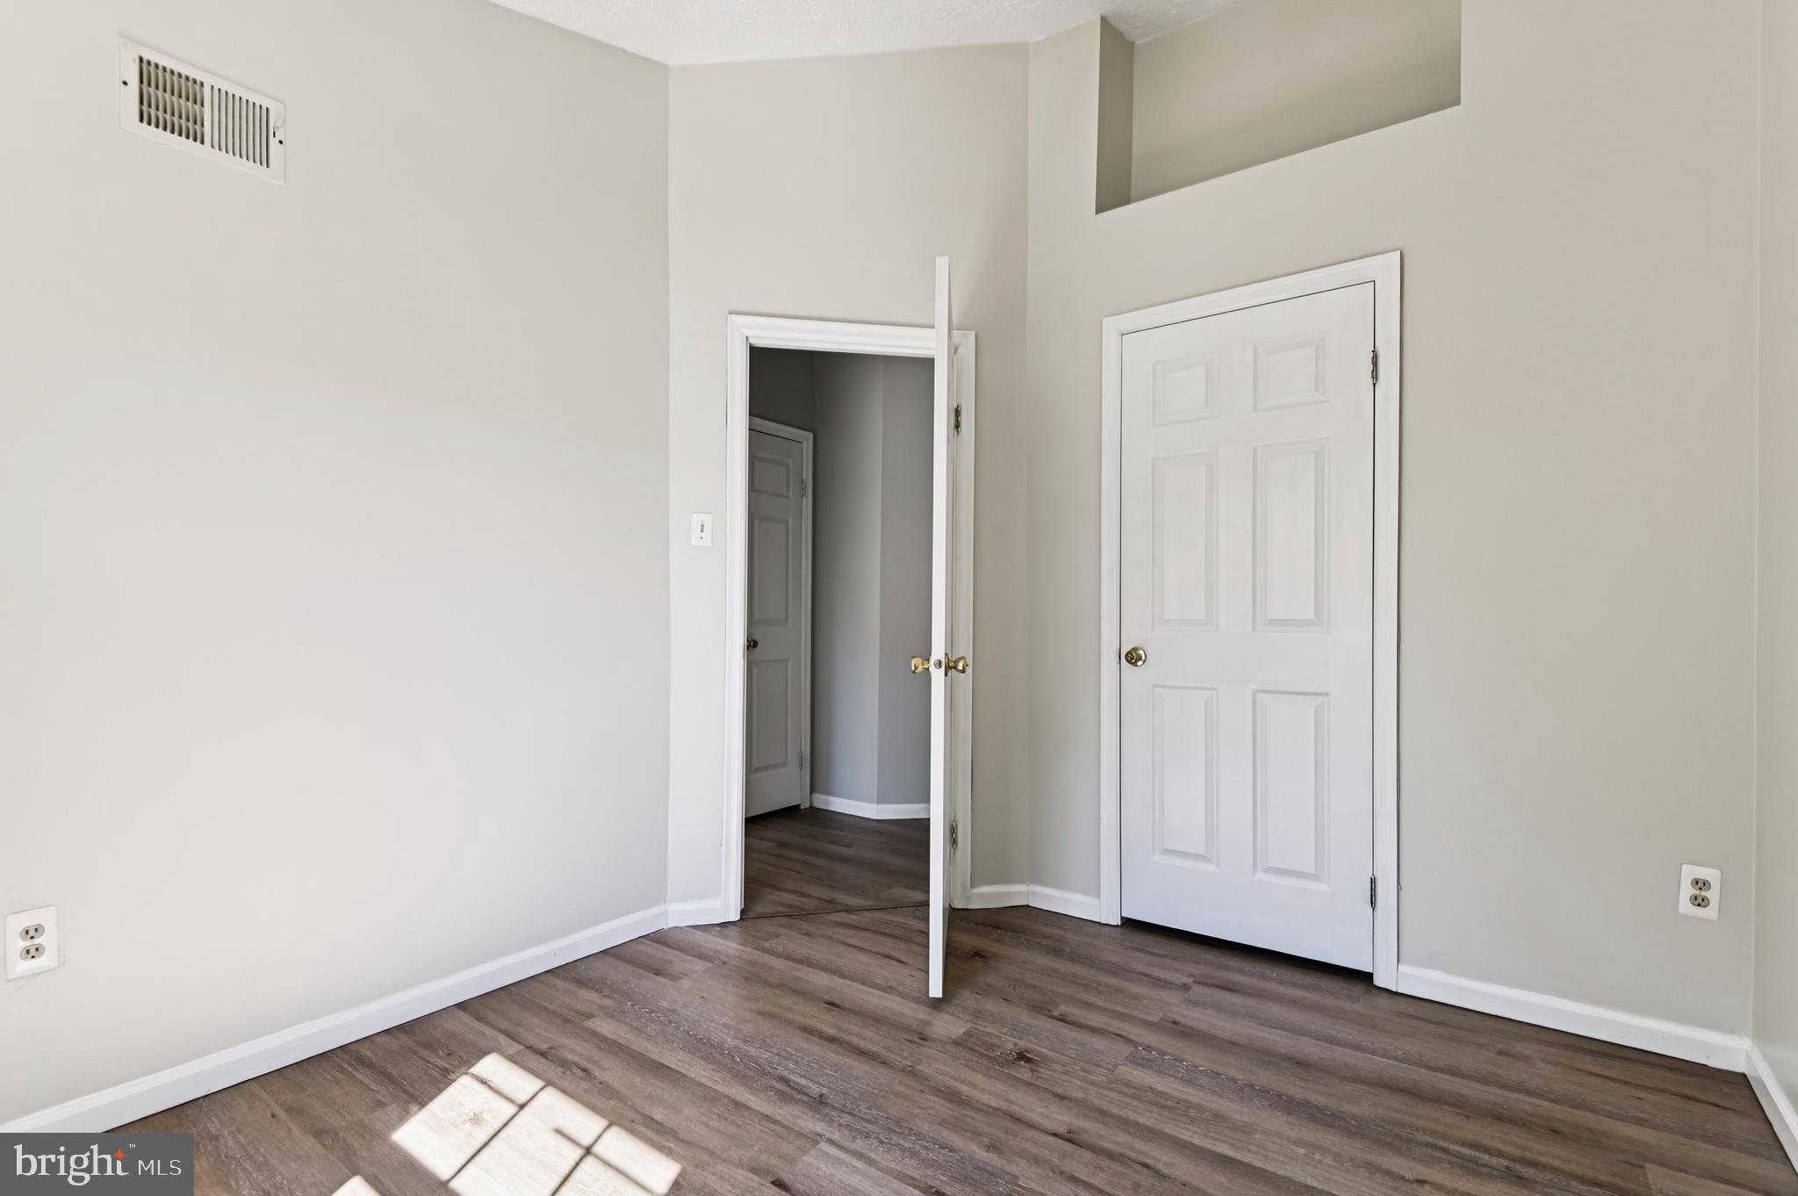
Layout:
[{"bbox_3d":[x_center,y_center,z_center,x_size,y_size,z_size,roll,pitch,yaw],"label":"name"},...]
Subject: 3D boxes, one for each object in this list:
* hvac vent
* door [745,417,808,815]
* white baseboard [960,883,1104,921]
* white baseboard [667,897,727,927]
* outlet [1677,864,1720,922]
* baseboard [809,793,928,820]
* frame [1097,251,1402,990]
[{"bbox_3d":[-1.546,-1.084,1.788,0.015,0.190,0.288,0,-1,37],"label":"hvac vent"},{"bbox_3d":[-0.696,0.137,4.327,0.040,2.030,0.465,0,-1,37],"label":"door"},{"bbox_3d":[0.495,1.097,2.896,0.475,0.083,0.108,0,-1,16],"label":"white baseboard"},{"bbox_3d":[-0.703,1.092,2.760,0.190,0.083,0.016,0,-1,-10],"label":"white baseboard"},{"bbox_3d":[1.921,0.708,1.913,0.070,0.117,0.009,0,-1,36],"label":"outlet"},{"bbox_3d":[-0.197,1.136,4.339,0.720,0.083,0.155,0,-1,22],"label":"baseboard"},{"bbox_3d":[1.085,0.072,2.560,0.880,2.108,0.120,0,-1,36],"label":"frame"}]

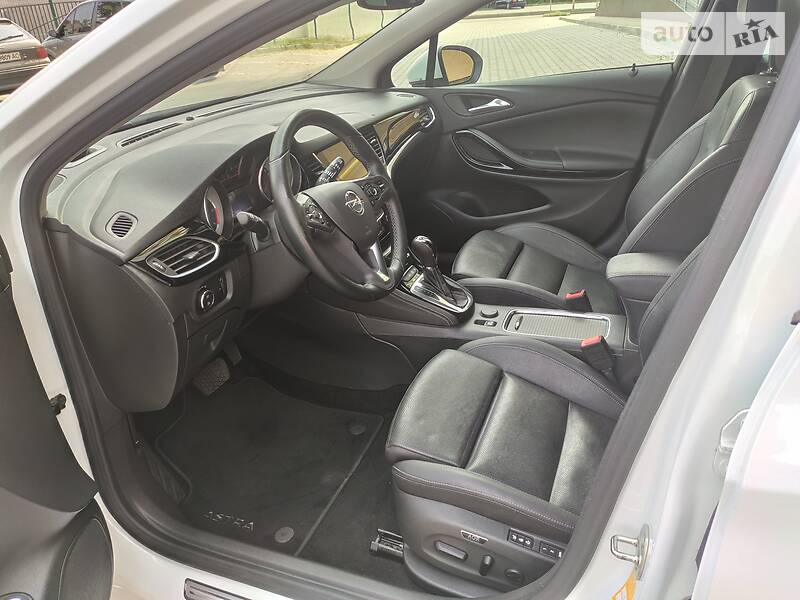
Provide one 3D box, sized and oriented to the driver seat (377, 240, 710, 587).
[{"bbox_3d":[0.403,0.070,0.975,0.880,0.910,0.540,8,29,22],"label":"driver seat"}]

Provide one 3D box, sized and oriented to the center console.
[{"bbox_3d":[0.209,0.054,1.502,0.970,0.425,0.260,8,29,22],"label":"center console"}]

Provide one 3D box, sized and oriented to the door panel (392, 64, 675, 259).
[{"bbox_3d":[0.364,-0.411,2.027,0.930,0.700,0.140,8,29,22],"label":"door panel"}]

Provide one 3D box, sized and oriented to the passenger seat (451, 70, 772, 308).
[{"bbox_3d":[0.583,-0.269,1.618,0.890,0.910,0.540,8,29,22],"label":"passenger seat"}]

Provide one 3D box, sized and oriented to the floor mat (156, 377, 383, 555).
[{"bbox_3d":[-0.349,0.381,1.494,0.510,0.035,0.490,8,29,22],"label":"floor mat"}]

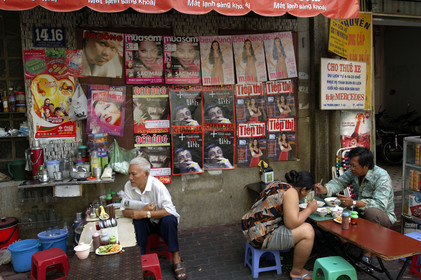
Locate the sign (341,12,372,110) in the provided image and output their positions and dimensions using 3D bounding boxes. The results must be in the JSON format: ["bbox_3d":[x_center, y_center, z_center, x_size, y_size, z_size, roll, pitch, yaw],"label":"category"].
[{"bbox_3d":[1.917,-1.033,4.311,0.511,1.286,0.030,-3,5,-17],"label":"sign"}]

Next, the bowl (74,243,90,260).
[{"bbox_3d":[-0.807,0.705,2.061,0.110,0.080,0.110,-2,5,0],"label":"bowl"}]

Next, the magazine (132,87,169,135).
[{"bbox_3d":[-0.670,-0.340,3.745,0.401,0.526,0.020,-1,3,-11],"label":"magazine"}]

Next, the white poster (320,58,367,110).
[{"bbox_3d":[1.708,-0.697,4.169,0.728,0.631,0.025,-3,3,-22],"label":"white poster"}]

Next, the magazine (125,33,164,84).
[{"bbox_3d":[-0.717,-0.884,3.607,0.408,0.537,0.010,-3,5,-15],"label":"magazine"}]

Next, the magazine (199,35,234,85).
[{"bbox_3d":[0.084,-0.921,3.822,0.393,0.562,0.010,-5,5,-15],"label":"magazine"}]

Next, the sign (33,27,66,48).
[{"bbox_3d":[-1.643,-1.048,3.345,0.298,0.199,0.015,-3,5,-15],"label":"sign"}]

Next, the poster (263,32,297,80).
[{"bbox_3d":[0.871,-1.034,4.029,0.365,0.561,0.020,-9,4,-11],"label":"poster"}]

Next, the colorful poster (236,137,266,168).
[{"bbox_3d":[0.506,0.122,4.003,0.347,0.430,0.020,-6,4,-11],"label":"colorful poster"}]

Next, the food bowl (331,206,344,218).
[{"bbox_3d":[1.079,0.615,2.779,0.115,0.075,0.115,-2,5,0],"label":"food bowl"}]

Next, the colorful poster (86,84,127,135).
[{"bbox_3d":[-1.159,-0.327,3.646,0.399,0.550,0.020,3,2,-12],"label":"colorful poster"}]

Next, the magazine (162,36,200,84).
[{"bbox_3d":[-0.314,-0.904,3.715,0.415,0.539,0.010,-4,5,-15],"label":"magazine"}]

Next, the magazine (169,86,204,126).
[{"bbox_3d":[-0.270,-0.365,3.765,0.374,0.541,0.010,-3,5,-15],"label":"magazine"}]

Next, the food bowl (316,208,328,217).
[{"bbox_3d":[0.964,0.624,2.810,0.108,0.058,0.108,-2,5,0],"label":"food bowl"}]

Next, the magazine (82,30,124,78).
[{"bbox_3d":[-1.190,-0.942,3.614,0.437,0.493,0.020,4,2,-12],"label":"magazine"}]

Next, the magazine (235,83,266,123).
[{"bbox_3d":[0.496,-0.439,3.978,0.369,0.471,0.020,-4,3,-11],"label":"magazine"}]

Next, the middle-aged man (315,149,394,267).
[{"bbox_3d":[1.275,0.530,2.859,0.680,1.040,0.570,-5,4,-44],"label":"middle-aged man"}]

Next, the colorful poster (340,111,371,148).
[{"bbox_3d":[1.955,-0.129,4.385,0.469,0.505,0.010,-3,5,-17],"label":"colorful poster"}]

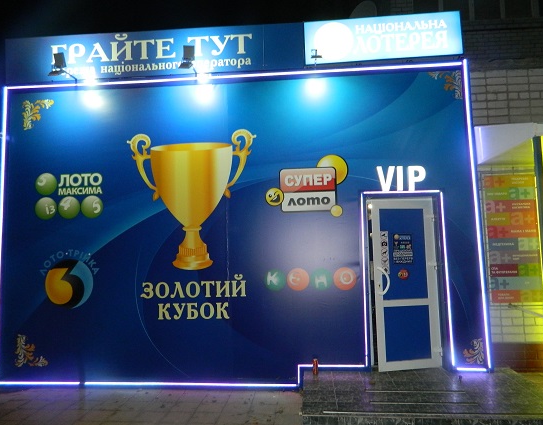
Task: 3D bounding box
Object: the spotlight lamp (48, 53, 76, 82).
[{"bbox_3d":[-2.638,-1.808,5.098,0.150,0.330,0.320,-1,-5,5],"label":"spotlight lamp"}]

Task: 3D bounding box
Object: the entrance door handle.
[{"bbox_3d":[1.340,0.818,4.890,0.120,0.335,0.085,0,-5,-10],"label":"entrance door handle"}]

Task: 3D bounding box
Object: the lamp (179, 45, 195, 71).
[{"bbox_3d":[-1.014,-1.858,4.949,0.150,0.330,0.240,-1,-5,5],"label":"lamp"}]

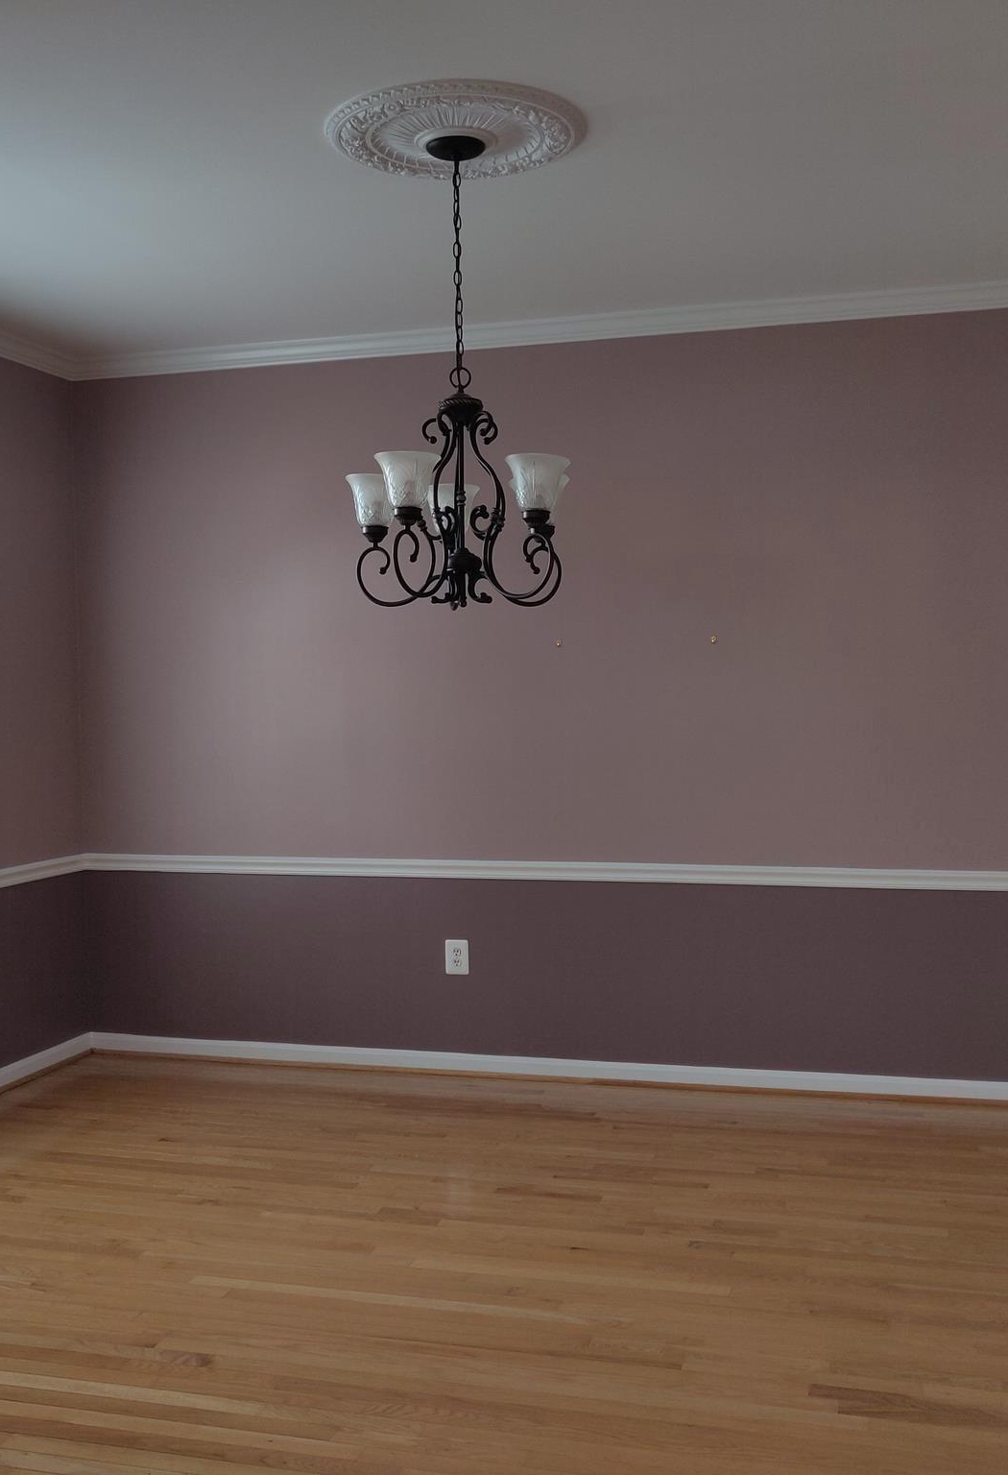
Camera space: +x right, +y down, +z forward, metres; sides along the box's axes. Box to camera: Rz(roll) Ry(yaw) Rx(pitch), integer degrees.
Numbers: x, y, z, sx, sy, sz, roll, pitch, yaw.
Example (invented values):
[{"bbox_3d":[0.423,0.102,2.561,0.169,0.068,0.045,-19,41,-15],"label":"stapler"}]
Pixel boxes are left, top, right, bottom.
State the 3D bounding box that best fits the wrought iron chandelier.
[{"bbox_3d":[-0.100,-0.847,3.336,0.550,1.089,0.550,-1,2,0],"label":"wrought iron chandelier"}]

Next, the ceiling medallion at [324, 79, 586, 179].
[{"bbox_3d":[-0.110,-1.391,3.318,0.601,0.040,0.601,-1,2,0],"label":"ceiling medallion"}]

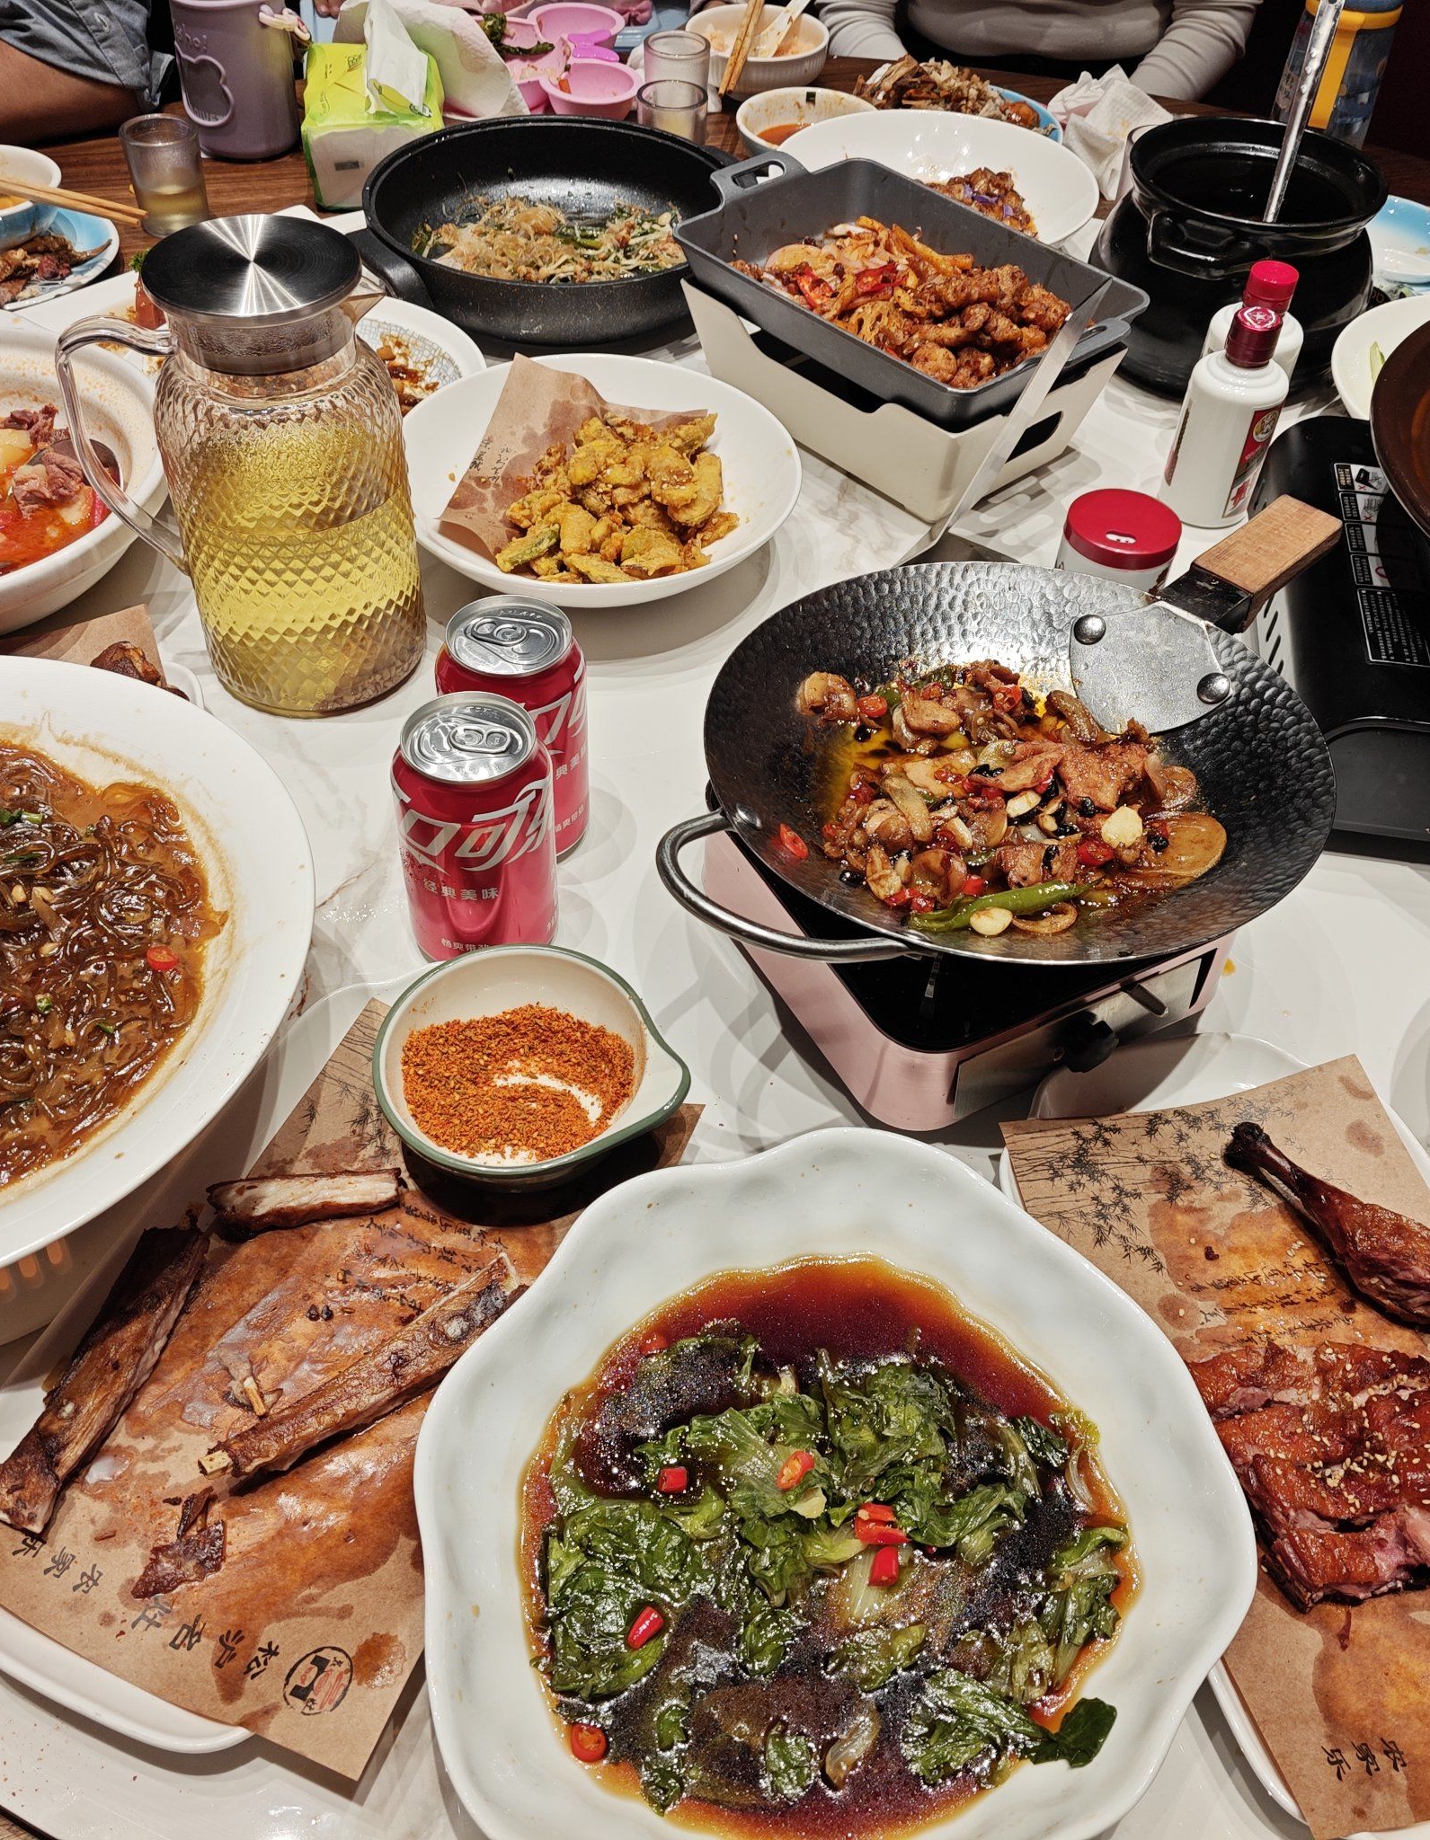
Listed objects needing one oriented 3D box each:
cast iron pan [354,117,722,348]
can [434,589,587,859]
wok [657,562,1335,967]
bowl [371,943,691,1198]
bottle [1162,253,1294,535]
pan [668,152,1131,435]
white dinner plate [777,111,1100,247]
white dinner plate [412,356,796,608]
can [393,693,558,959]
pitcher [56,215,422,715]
[{"bbox_3d":[-0.108,-0.473,1.129,0.310,0.062,0.258,-33,57,-28],"label":"cast iron pan"},{"bbox_3d":[-0.090,-0.083,0.743,0.066,0.115,0.066,2,48,-2],"label":"can"},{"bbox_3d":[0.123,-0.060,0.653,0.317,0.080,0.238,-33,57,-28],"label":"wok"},{"bbox_3d":[-0.070,0.066,0.641,0.124,0.043,0.108,10,48,6],"label":"bowl"},{"bbox_3d":[0.299,-0.294,0.949,0.056,0.123,0.056,34,54,24],"label":"bottle"},{"bbox_3d":[0.112,-0.372,0.975,0.172,0.056,0.297,-33,57,-28],"label":"pan"},{"bbox_3d":[0.162,-0.527,1.205,0.234,0.044,0.234,2,48,-2],"label":"white dinner plate"},{"bbox_3d":[-0.063,-0.235,0.921,0.221,0.057,0.221,-1,48,-4],"label":"white dinner plate"},{"bbox_3d":[-0.101,-0.035,0.699,0.066,0.115,0.066,1,48,-2],"label":"can"},{"bbox_3d":[-0.224,-0.214,0.788,0.153,0.213,0.112,-2,48,-5],"label":"pitcher"}]

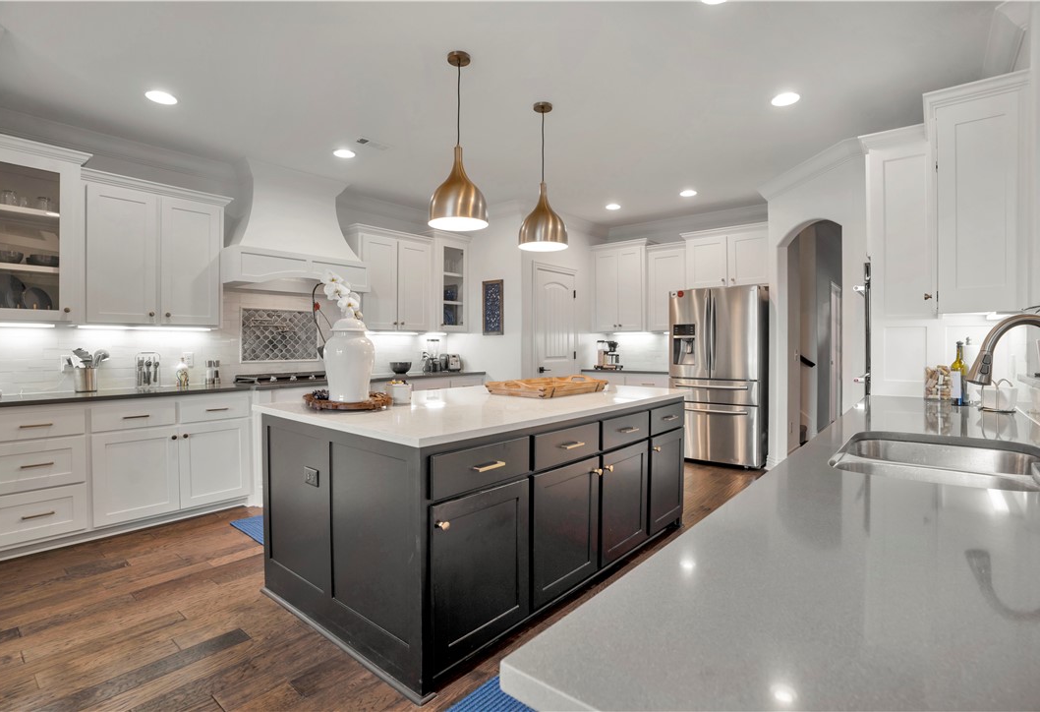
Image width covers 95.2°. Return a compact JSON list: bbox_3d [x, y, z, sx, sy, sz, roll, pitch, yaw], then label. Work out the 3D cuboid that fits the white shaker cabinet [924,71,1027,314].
[{"bbox_3d":[2.286,-0.759,2.392,0.360,1.085,0.410,1,1,41],"label":"white shaker cabinet"}]

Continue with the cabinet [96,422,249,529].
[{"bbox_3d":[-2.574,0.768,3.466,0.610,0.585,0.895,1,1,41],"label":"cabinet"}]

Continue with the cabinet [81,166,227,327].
[{"bbox_3d":[-2.755,-0.737,3.587,0.390,1.050,0.870,1,2,42],"label":"cabinet"}]

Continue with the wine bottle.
[{"bbox_3d":[2.175,0.075,2.338,0.074,0.321,0.074,1,1,41],"label":"wine bottle"}]

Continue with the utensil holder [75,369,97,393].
[{"bbox_3d":[-2.925,0.163,3.188,0.115,0.158,0.115,1,1,41],"label":"utensil holder"}]

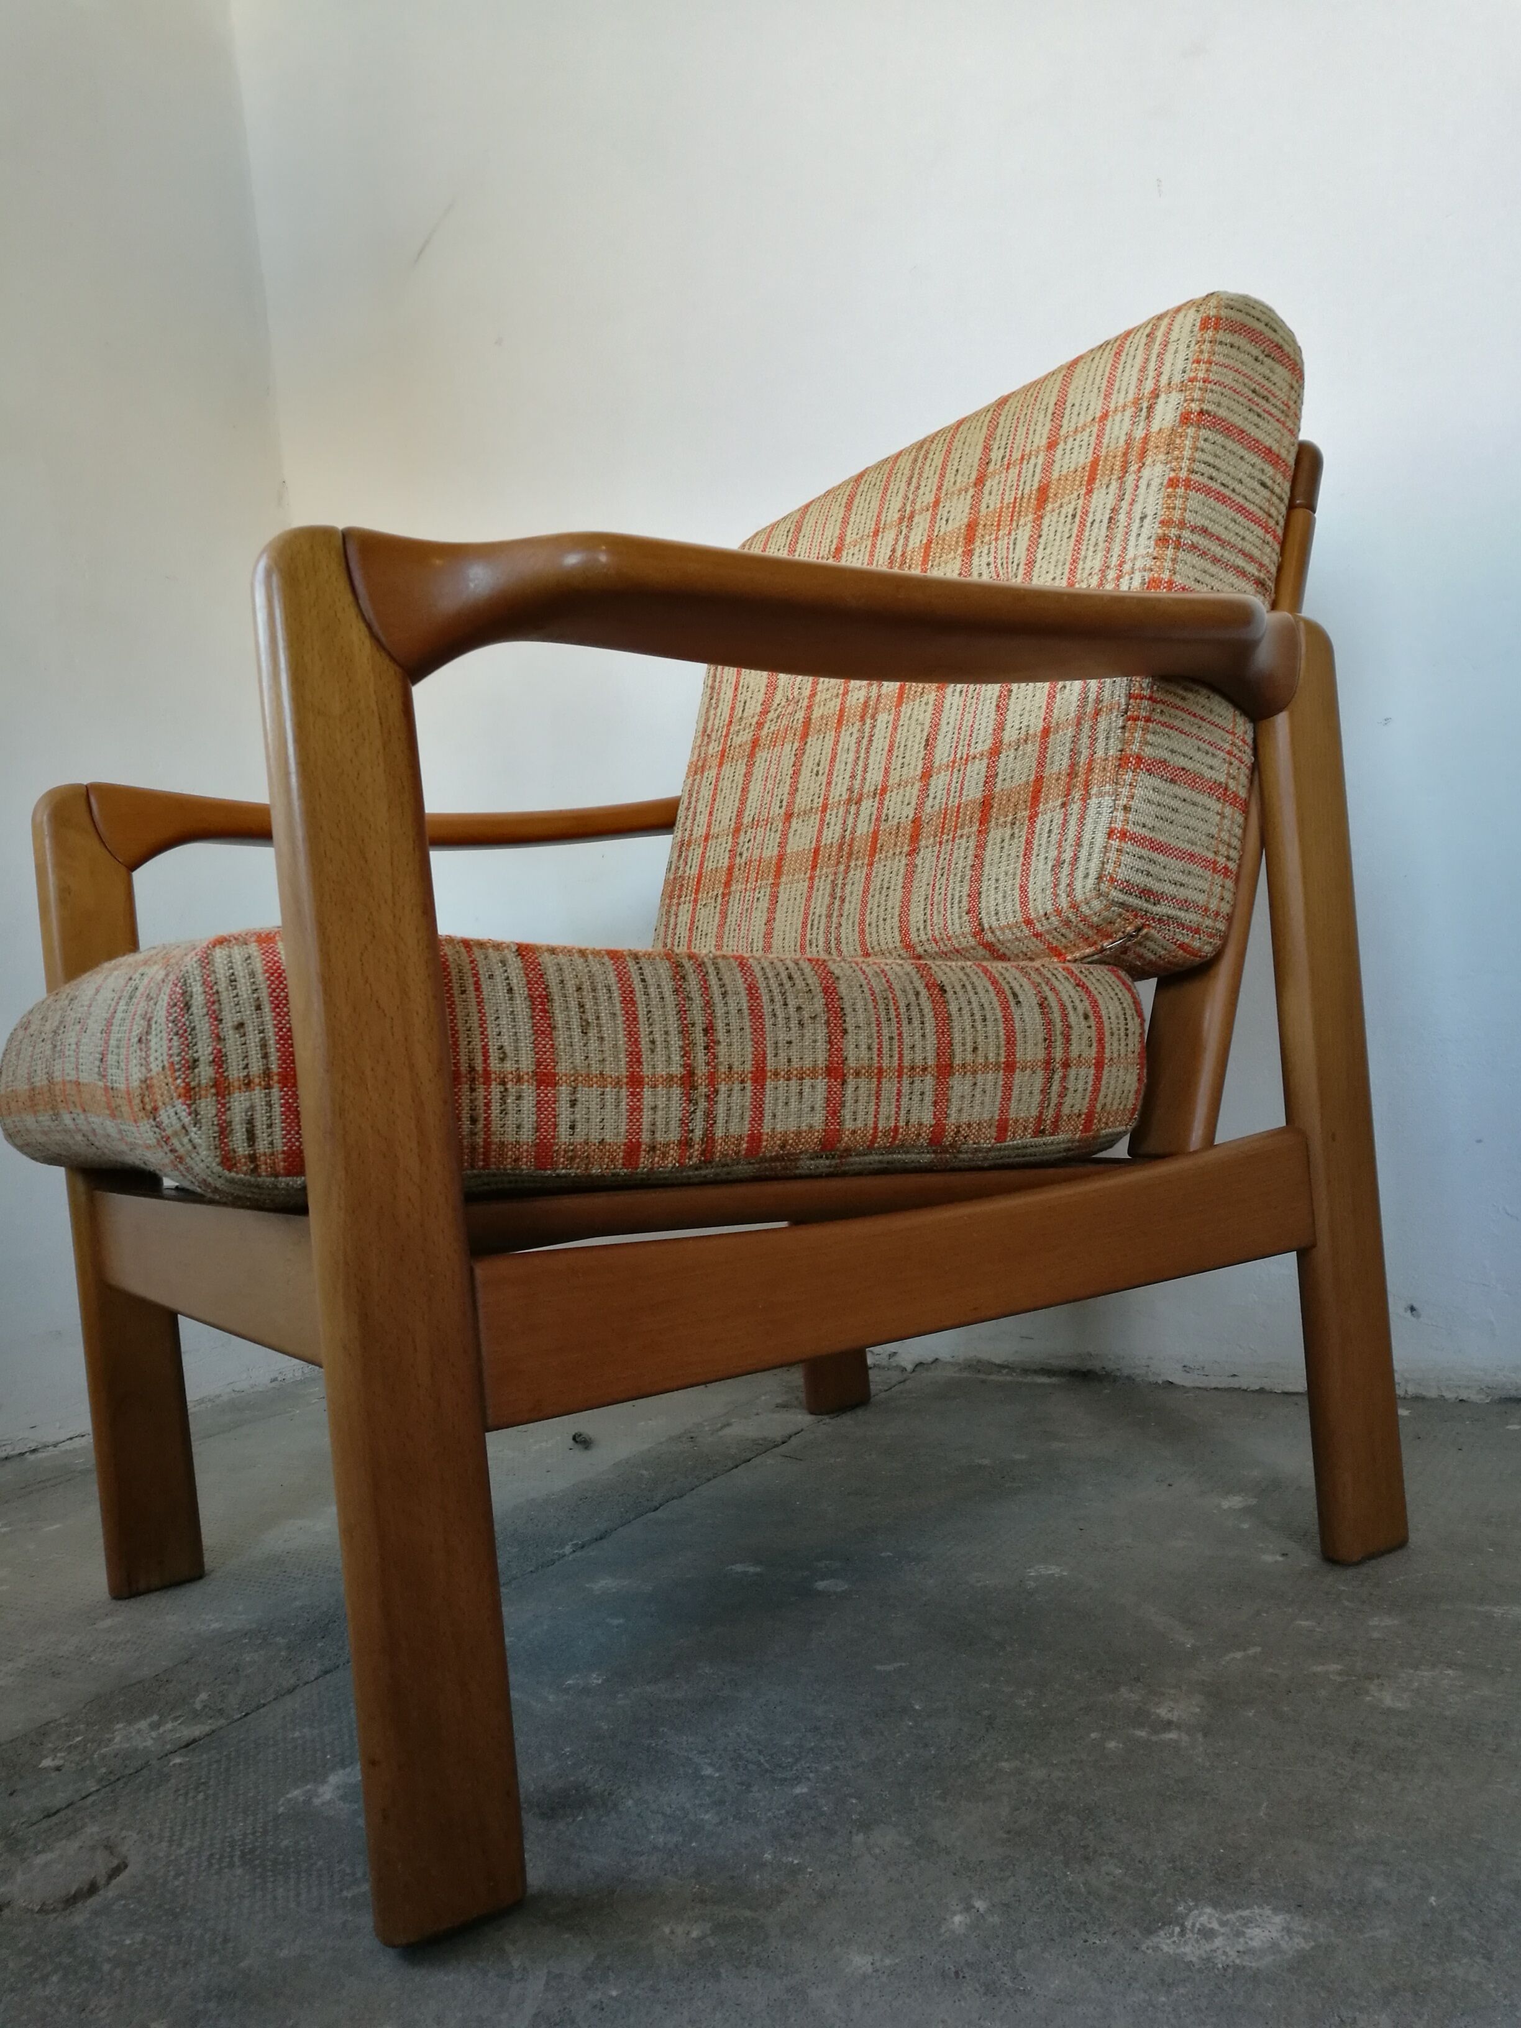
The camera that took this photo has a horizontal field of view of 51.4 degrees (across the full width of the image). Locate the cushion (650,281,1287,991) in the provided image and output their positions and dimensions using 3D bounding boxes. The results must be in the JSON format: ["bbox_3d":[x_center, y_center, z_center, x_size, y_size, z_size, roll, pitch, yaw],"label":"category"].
[{"bbox_3d":[0.124,-0.221,1.164,0.114,0.426,0.535,18,-13,-31],"label":"cushion"}]

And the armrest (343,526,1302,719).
[{"bbox_3d":[0.063,-0.181,0.802,0.579,0.067,0.086,-5,-1,-33],"label":"armrest"}]

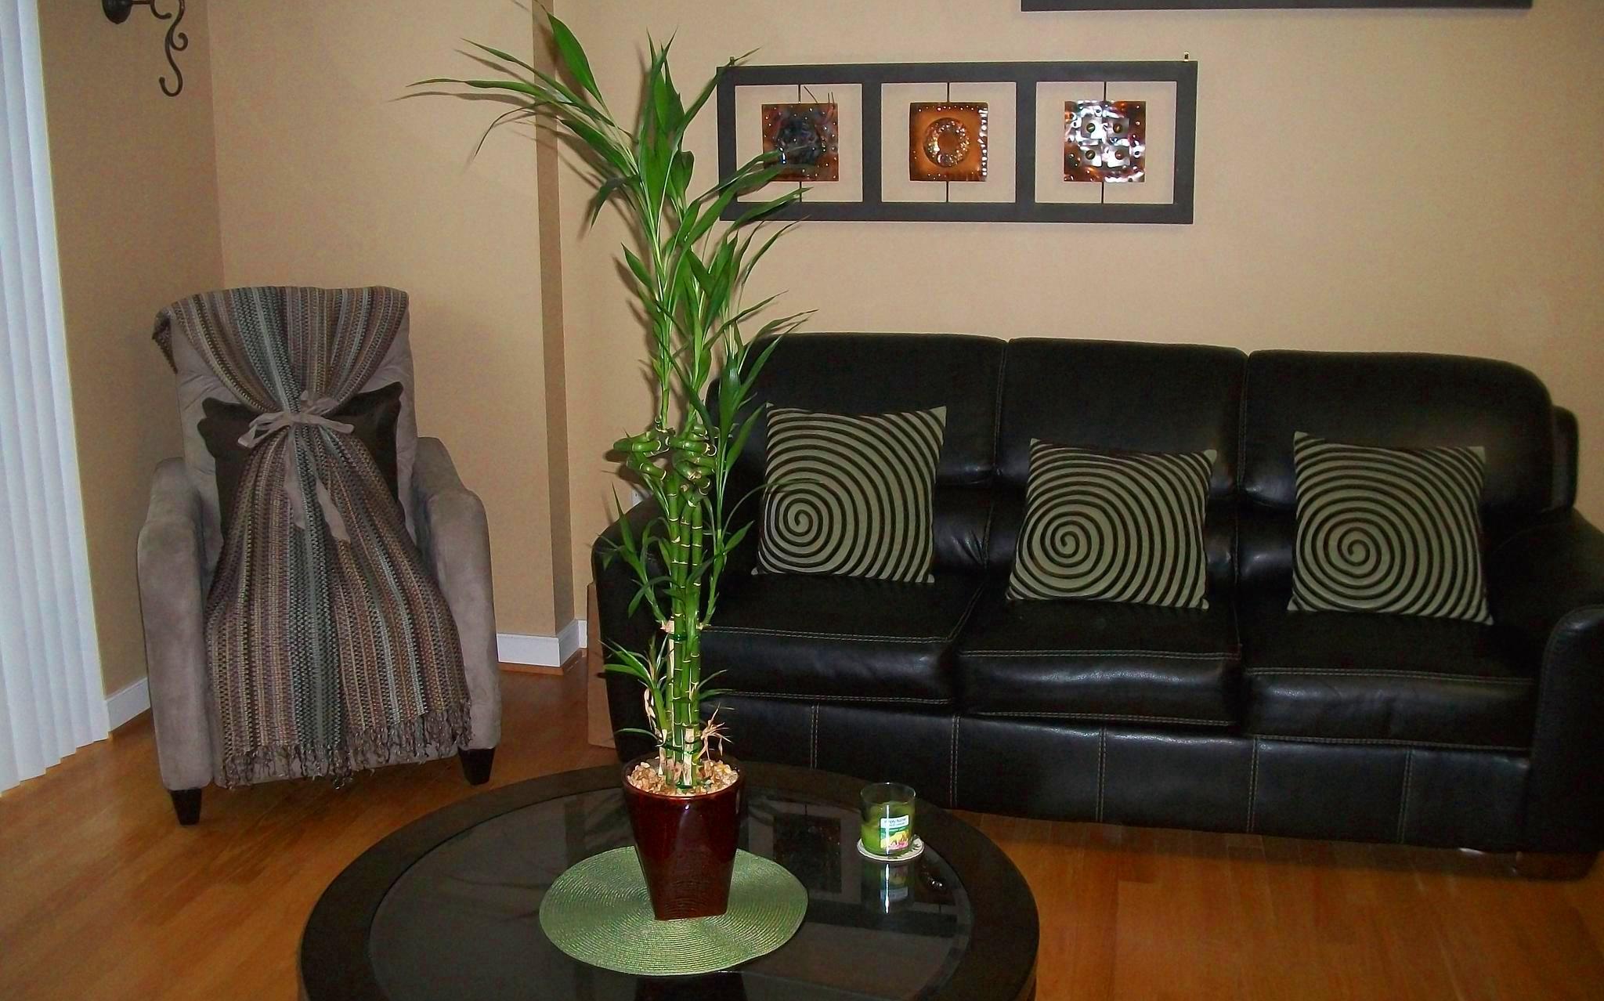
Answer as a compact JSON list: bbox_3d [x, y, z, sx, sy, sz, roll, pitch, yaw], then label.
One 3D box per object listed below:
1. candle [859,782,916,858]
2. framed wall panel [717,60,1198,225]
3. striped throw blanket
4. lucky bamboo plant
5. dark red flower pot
[{"bbox_3d":[0.127,0.468,2.179,0.081,0.079,0.081,0,12,0],"label":"candle"},{"bbox_3d":[0.396,-0.944,3.933,1.255,0.405,0.035,2,13,10],"label":"framed wall panel"},{"bbox_3d":[-1.177,0.054,3.538,0.630,1.067,0.708,-5,13,-21],"label":"striped throw blanket"},{"bbox_3d":[-0.234,-0.096,1.900,0.465,1.010,0.369,0,12,0],"label":"lucky bamboo plant"},{"bbox_3d":[-0.159,0.457,2.022,0.162,0.173,0.162,0,12,0],"label":"dark red flower pot"}]

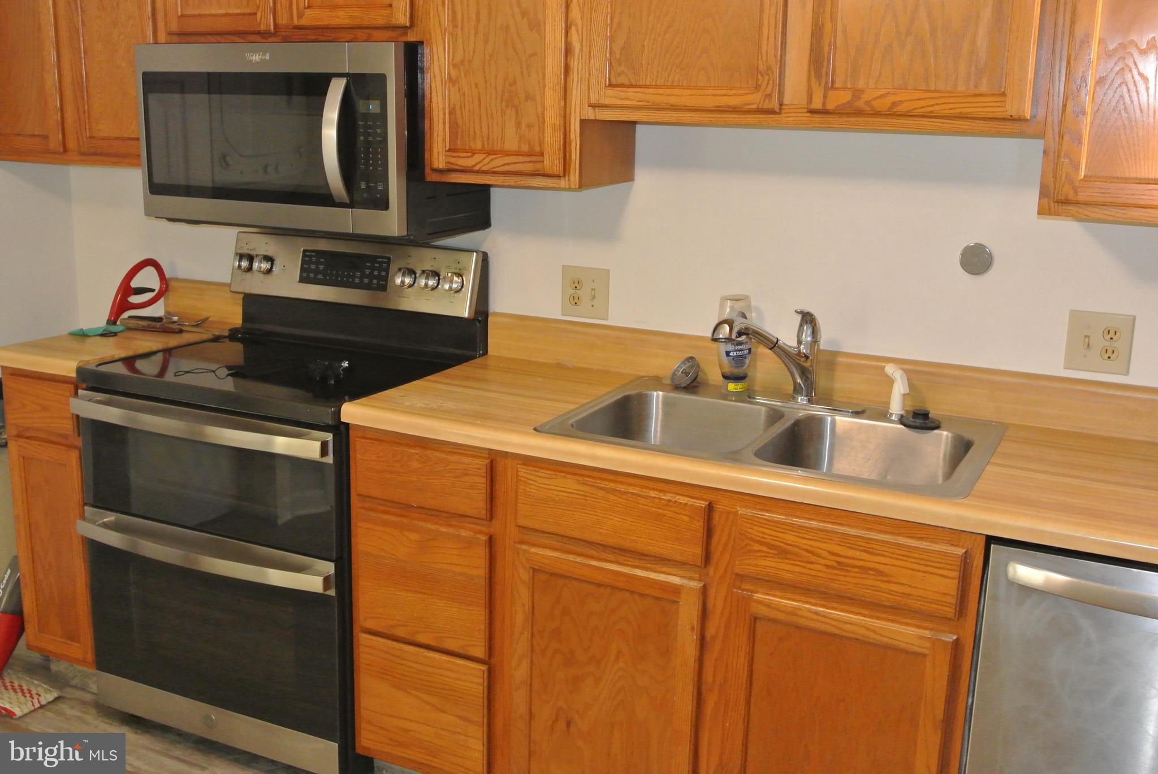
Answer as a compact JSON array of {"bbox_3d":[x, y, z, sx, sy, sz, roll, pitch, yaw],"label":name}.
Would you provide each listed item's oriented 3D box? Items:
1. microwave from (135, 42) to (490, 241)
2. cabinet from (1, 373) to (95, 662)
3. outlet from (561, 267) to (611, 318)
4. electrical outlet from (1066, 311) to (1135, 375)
[{"bbox_3d":[-0.637,-0.607,3.025,0.754,0.417,0.398,8,15,26],"label":"microwave"},{"bbox_3d":[-1.170,0.283,3.393,0.300,0.785,0.605,8,15,26],"label":"cabinet"},{"bbox_3d":[0.014,-0.224,2.989,0.122,0.120,0.012,8,15,26],"label":"outlet"},{"bbox_3d":[1.028,-0.087,2.481,0.122,0.120,0.012,8,15,26],"label":"electrical outlet"}]

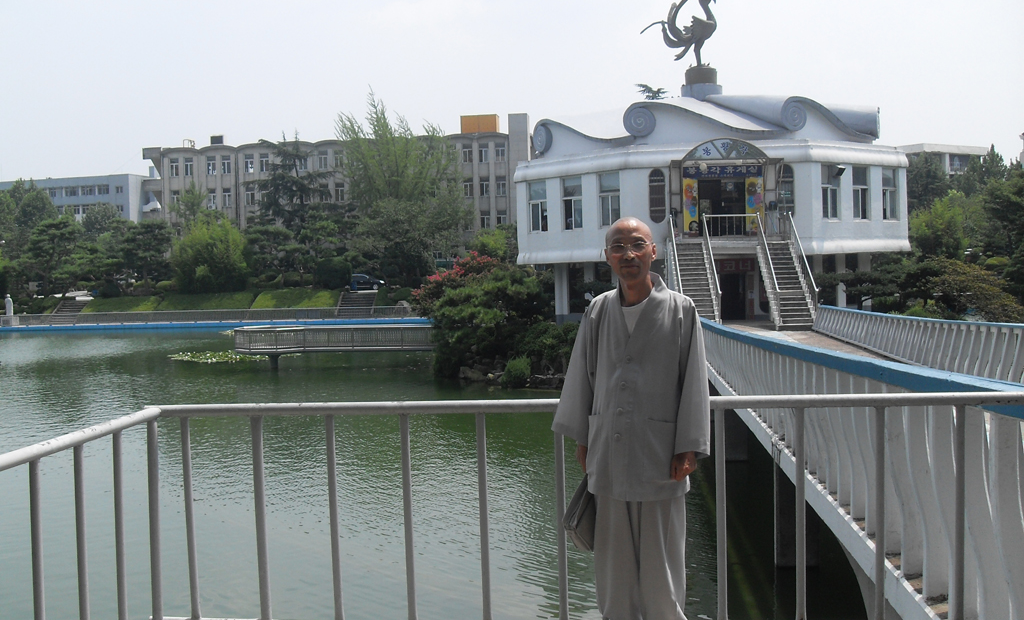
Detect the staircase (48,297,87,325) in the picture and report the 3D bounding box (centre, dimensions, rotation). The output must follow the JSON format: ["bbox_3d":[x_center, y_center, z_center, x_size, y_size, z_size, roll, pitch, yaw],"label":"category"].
[{"bbox_3d":[-35.090,0.198,86.500,2.600,1.900,2.800,-1,2,9],"label":"staircase"}]

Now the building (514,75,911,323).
[{"bbox_3d":[8.771,-5.280,49.944,16.900,10.900,17.600,-1,2,5],"label":"building"}]

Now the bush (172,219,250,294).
[{"bbox_3d":[-25.619,-4.503,93.000,6.300,6.400,6.000,-2,2,0],"label":"bush"}]

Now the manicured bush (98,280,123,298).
[{"bbox_3d":[-33.015,-1.686,90.000,1.950,1.500,1.900,-2,2,0],"label":"manicured bush"}]

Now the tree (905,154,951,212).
[{"bbox_3d":[33.327,-8.000,88.000,4.800,9.500,4.800,-1,2,21],"label":"tree"}]

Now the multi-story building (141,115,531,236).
[{"bbox_3d":[-18.348,-11.341,124.315,43.000,17.300,13.500,-1,2,8],"label":"multi-story building"}]

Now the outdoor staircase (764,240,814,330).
[{"bbox_3d":[9.401,-0.956,37.650,1.300,3.000,4.800,-2,2,6],"label":"outdoor staircase"}]

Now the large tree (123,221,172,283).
[{"bbox_3d":[-30.639,-4.539,92.000,4.400,6.000,4.300,-2,2,-18],"label":"large tree"}]

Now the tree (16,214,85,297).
[{"bbox_3d":[-39.129,-4.461,93.000,5.800,7.000,5.500,-2,2,-23],"label":"tree"}]

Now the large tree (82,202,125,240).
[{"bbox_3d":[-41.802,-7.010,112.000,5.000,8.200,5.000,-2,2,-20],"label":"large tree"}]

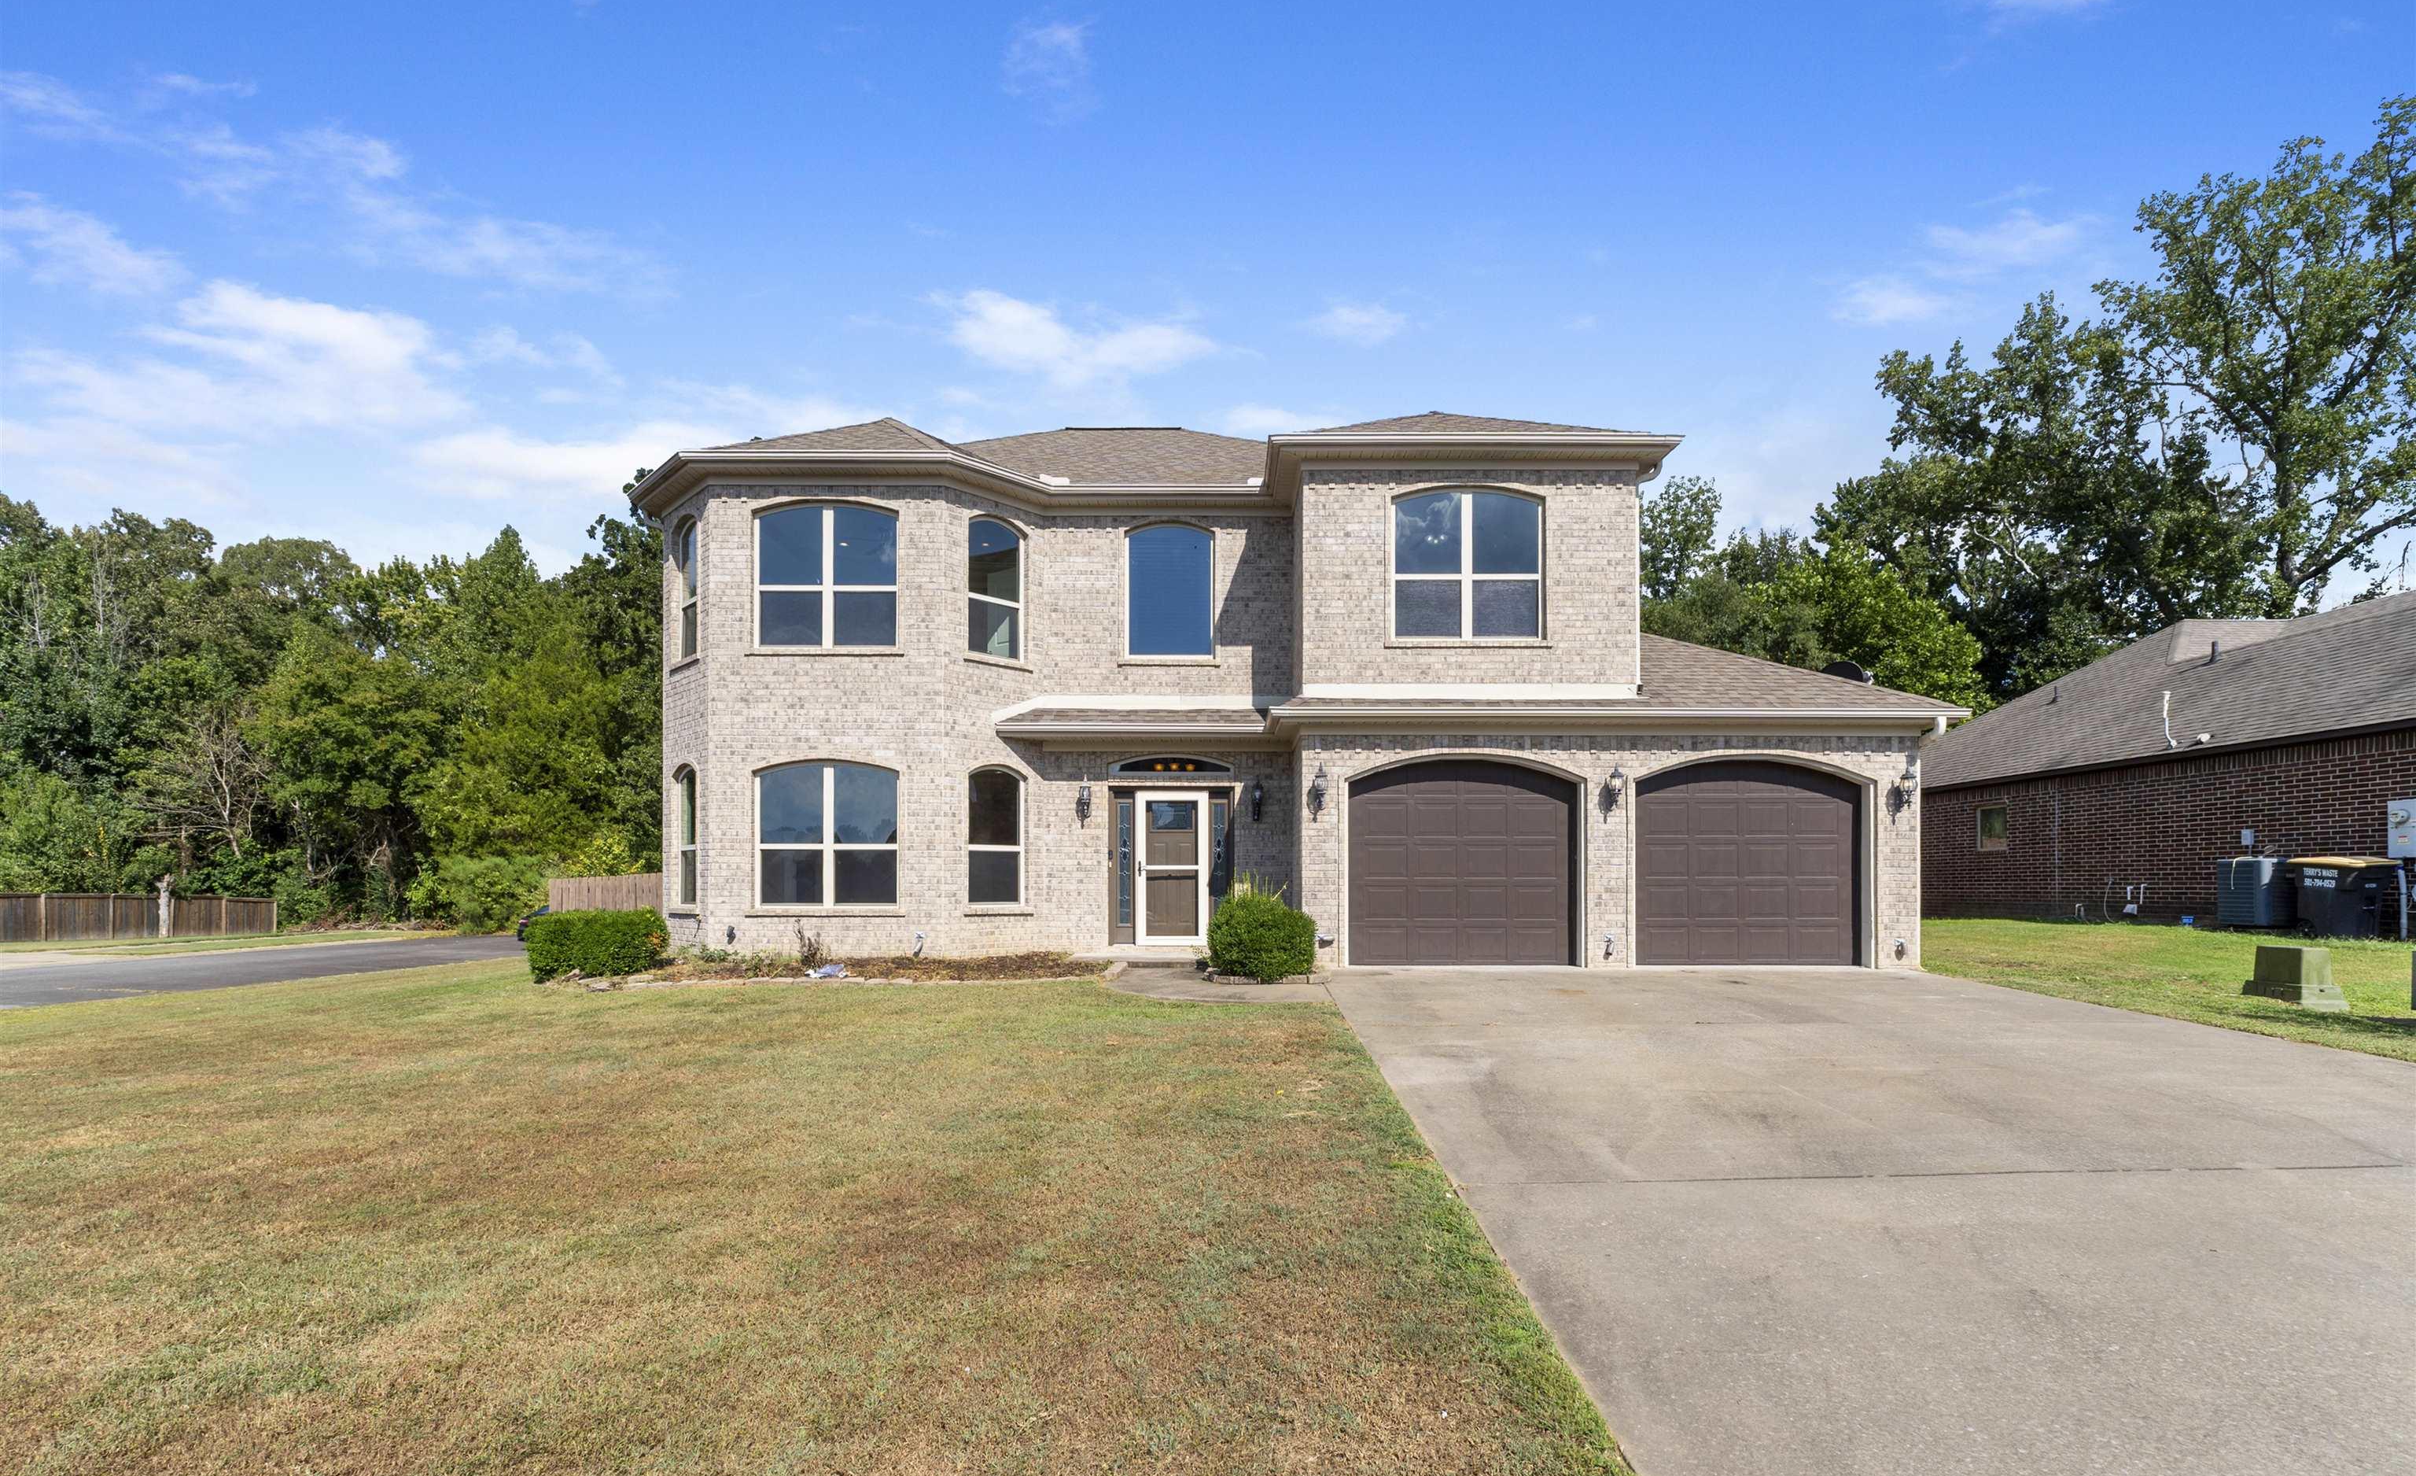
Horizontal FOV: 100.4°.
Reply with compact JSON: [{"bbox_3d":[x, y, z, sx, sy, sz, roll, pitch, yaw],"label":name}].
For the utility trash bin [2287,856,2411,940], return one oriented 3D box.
[{"bbox_3d":[15.450,2.150,13.650,0.700,1.100,0.860,1,-5,-9],"label":"utility trash bin"}]

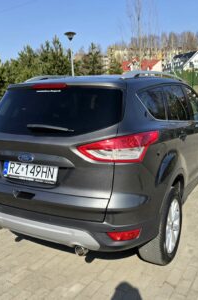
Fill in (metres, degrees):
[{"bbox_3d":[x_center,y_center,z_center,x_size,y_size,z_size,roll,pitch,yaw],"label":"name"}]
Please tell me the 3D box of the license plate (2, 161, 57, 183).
[{"bbox_3d":[-0.515,0.158,1.966,0.520,0.116,0.020,4,4,30],"label":"license plate"}]

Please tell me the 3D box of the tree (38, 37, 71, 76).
[{"bbox_3d":[-2.455,-4.430,15.000,2.300,4.300,2.300,-3,10,-8],"label":"tree"}]

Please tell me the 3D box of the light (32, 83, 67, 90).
[{"bbox_3d":[-0.404,-0.495,2.081,0.355,0.042,0.050,4,11,30],"label":"light"}]

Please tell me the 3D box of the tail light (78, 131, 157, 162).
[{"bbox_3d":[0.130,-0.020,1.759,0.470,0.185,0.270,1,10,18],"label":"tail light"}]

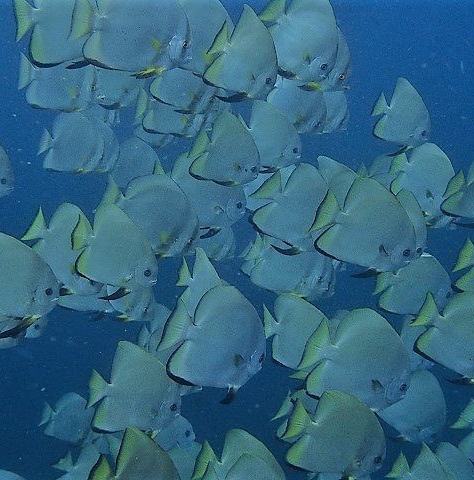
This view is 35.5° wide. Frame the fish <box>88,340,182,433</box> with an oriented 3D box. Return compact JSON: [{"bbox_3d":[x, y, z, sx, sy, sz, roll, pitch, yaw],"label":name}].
[{"bbox_3d":[-0.356,0.542,2.700,0.360,0.335,0.065,15,0,0],"label":"fish"}]

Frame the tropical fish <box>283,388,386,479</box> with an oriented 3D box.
[{"bbox_3d":[0.383,0.750,2.850,0.400,0.360,0.065,19,-1,-8],"label":"tropical fish"}]

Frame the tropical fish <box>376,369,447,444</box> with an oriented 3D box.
[{"bbox_3d":[0.811,0.801,3.600,0.400,0.380,0.065,19,-2,-10],"label":"tropical fish"}]

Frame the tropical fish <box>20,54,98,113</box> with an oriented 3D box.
[{"bbox_3d":[-0.716,-0.647,3.000,0.355,0.280,0.070,7,-3,-22],"label":"tropical fish"}]

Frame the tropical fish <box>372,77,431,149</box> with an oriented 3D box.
[{"bbox_3d":[0.929,-0.687,4.150,0.400,0.410,0.065,19,-3,-13],"label":"tropical fish"}]

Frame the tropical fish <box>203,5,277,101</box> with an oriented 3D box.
[{"bbox_3d":[0.033,-0.711,2.850,0.345,0.335,0.065,28,7,14],"label":"tropical fish"}]

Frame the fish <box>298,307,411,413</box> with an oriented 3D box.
[{"bbox_3d":[0.401,0.394,2.400,0.370,0.335,0.067,24,-2,-4],"label":"fish"}]

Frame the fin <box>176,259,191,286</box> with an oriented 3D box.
[{"bbox_3d":[-0.232,0.141,3.200,0.060,0.125,0.020,18,-3,-20],"label":"fin"}]

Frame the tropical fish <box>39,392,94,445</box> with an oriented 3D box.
[{"bbox_3d":[-0.963,1.020,4.200,0.330,0.280,0.070,20,-3,-20],"label":"tropical fish"}]

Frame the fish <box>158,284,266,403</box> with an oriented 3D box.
[{"bbox_3d":[-0.071,0.347,2.550,0.400,0.390,0.065,22,-12,-31],"label":"fish"}]

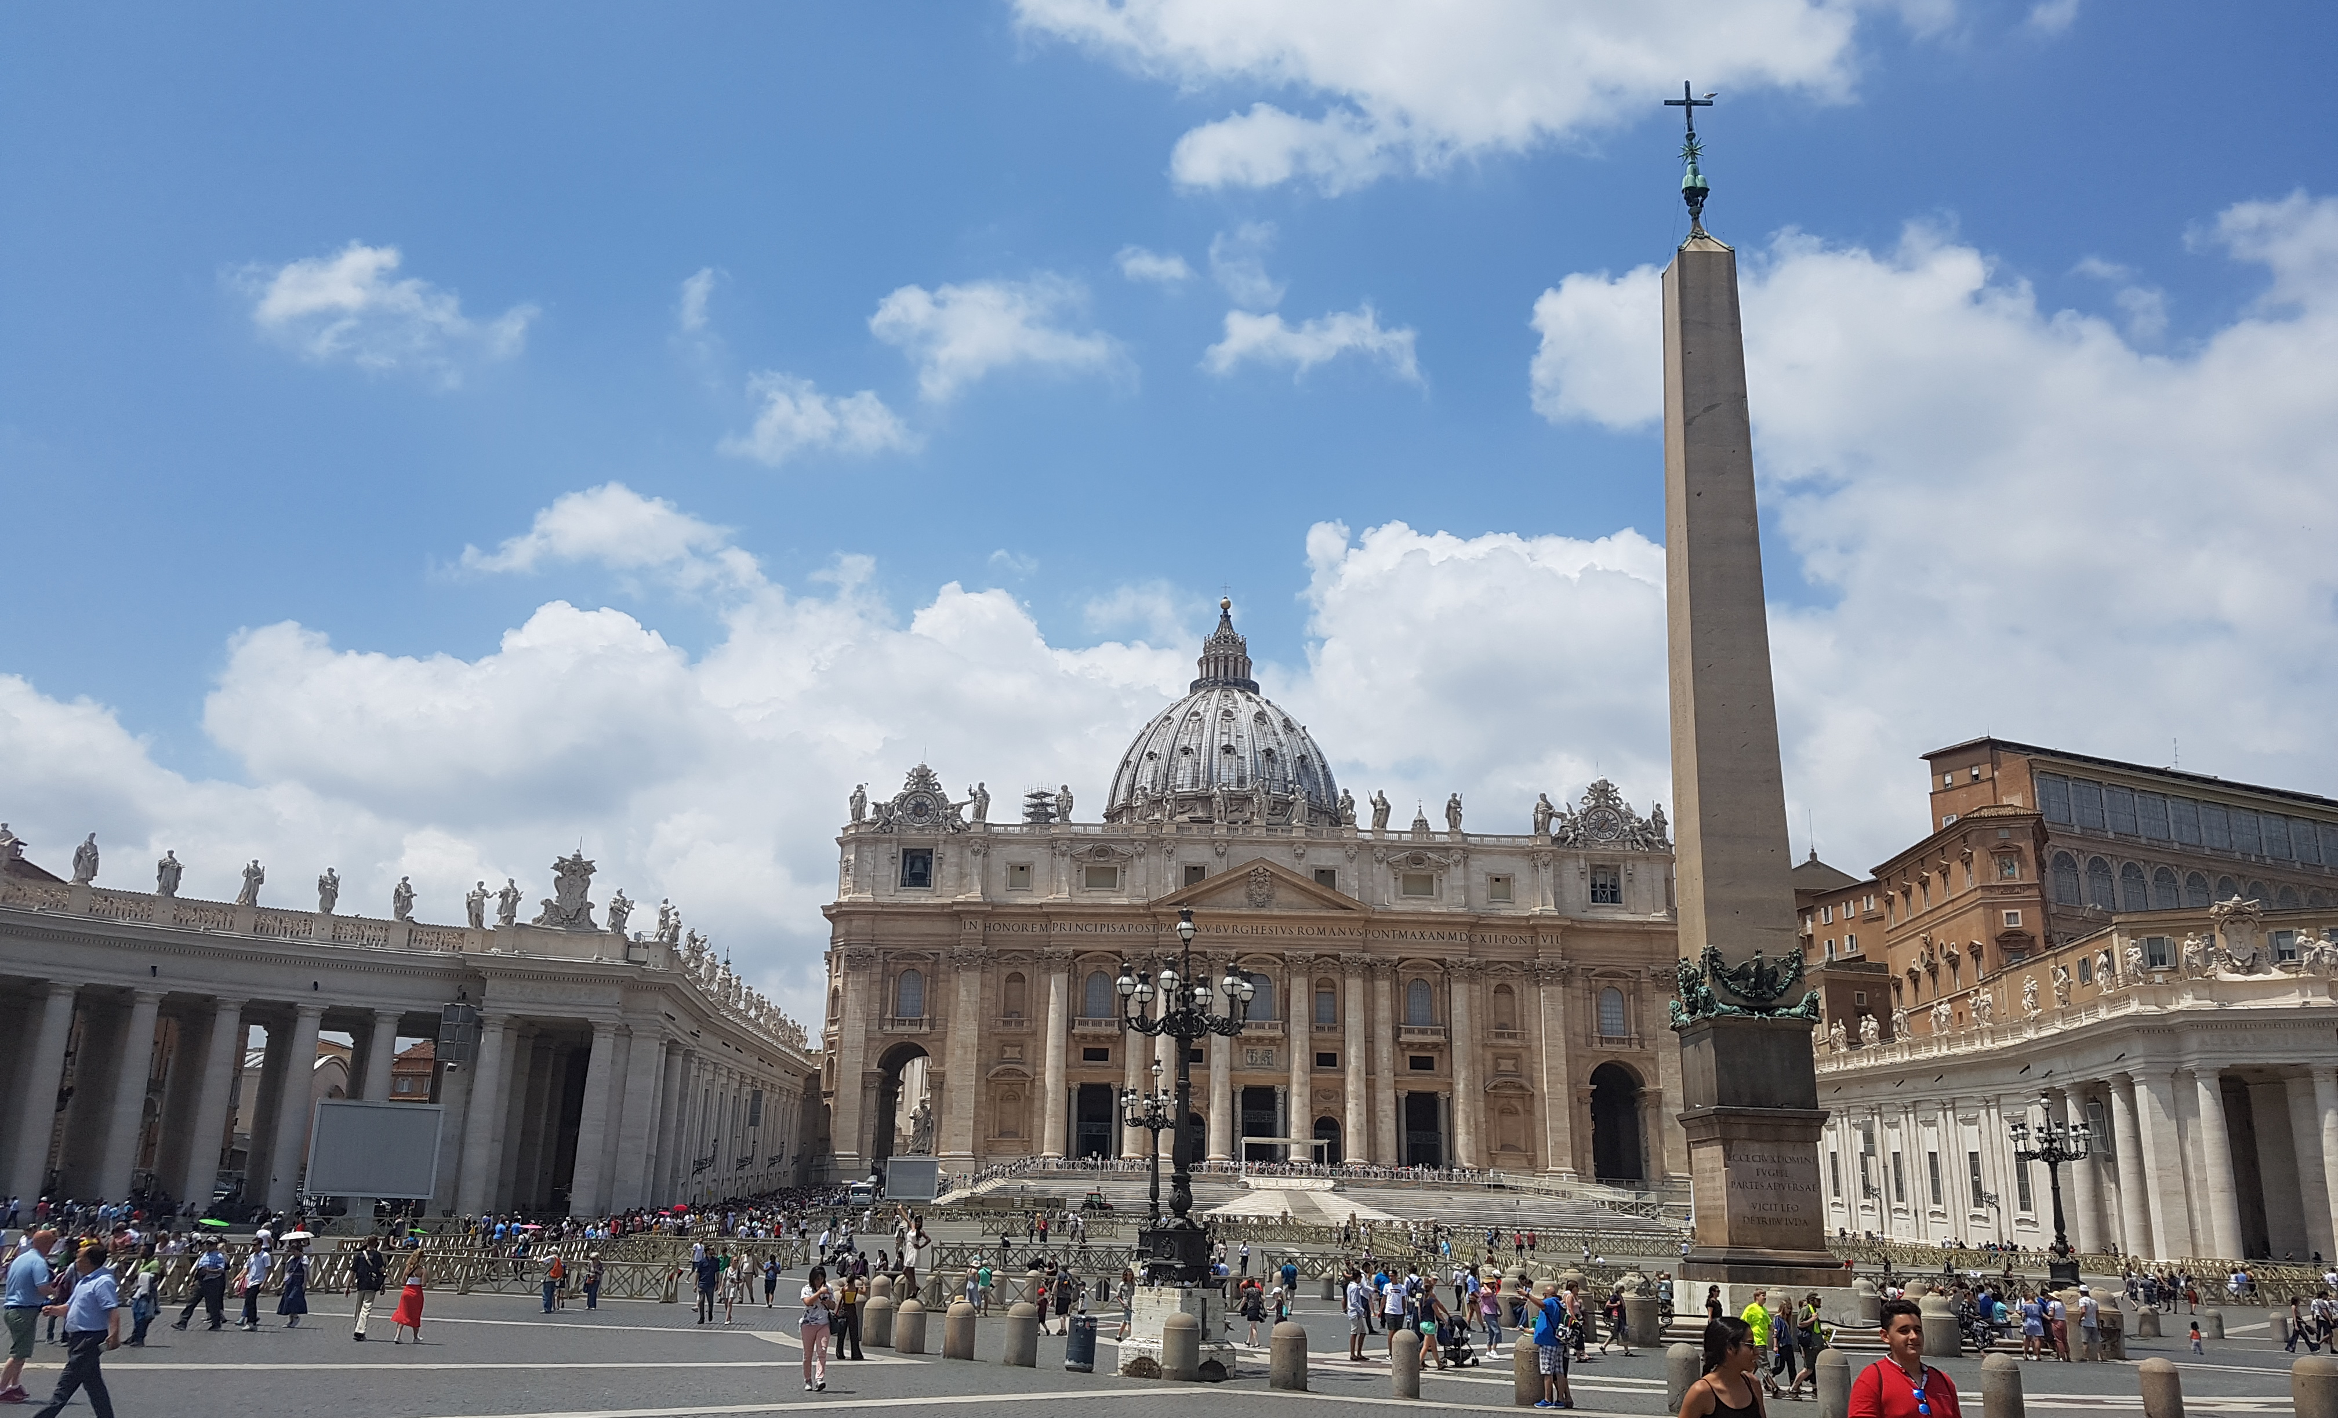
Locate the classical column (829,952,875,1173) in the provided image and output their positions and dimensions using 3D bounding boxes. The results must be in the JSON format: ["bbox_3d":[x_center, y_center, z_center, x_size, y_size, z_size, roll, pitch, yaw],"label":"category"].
[{"bbox_3d":[-42.659,47.469,237.123,4.000,30.400,2.600,2,-15,-1],"label":"classical column"}]

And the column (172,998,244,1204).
[{"bbox_3d":[-53.798,22.489,99.068,1.750,12.167,1.750,9,-17,-27],"label":"column"}]

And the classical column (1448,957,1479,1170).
[{"bbox_3d":[39.124,46.783,231.493,3.400,27.364,3.200,2,-16,0],"label":"classical column"}]

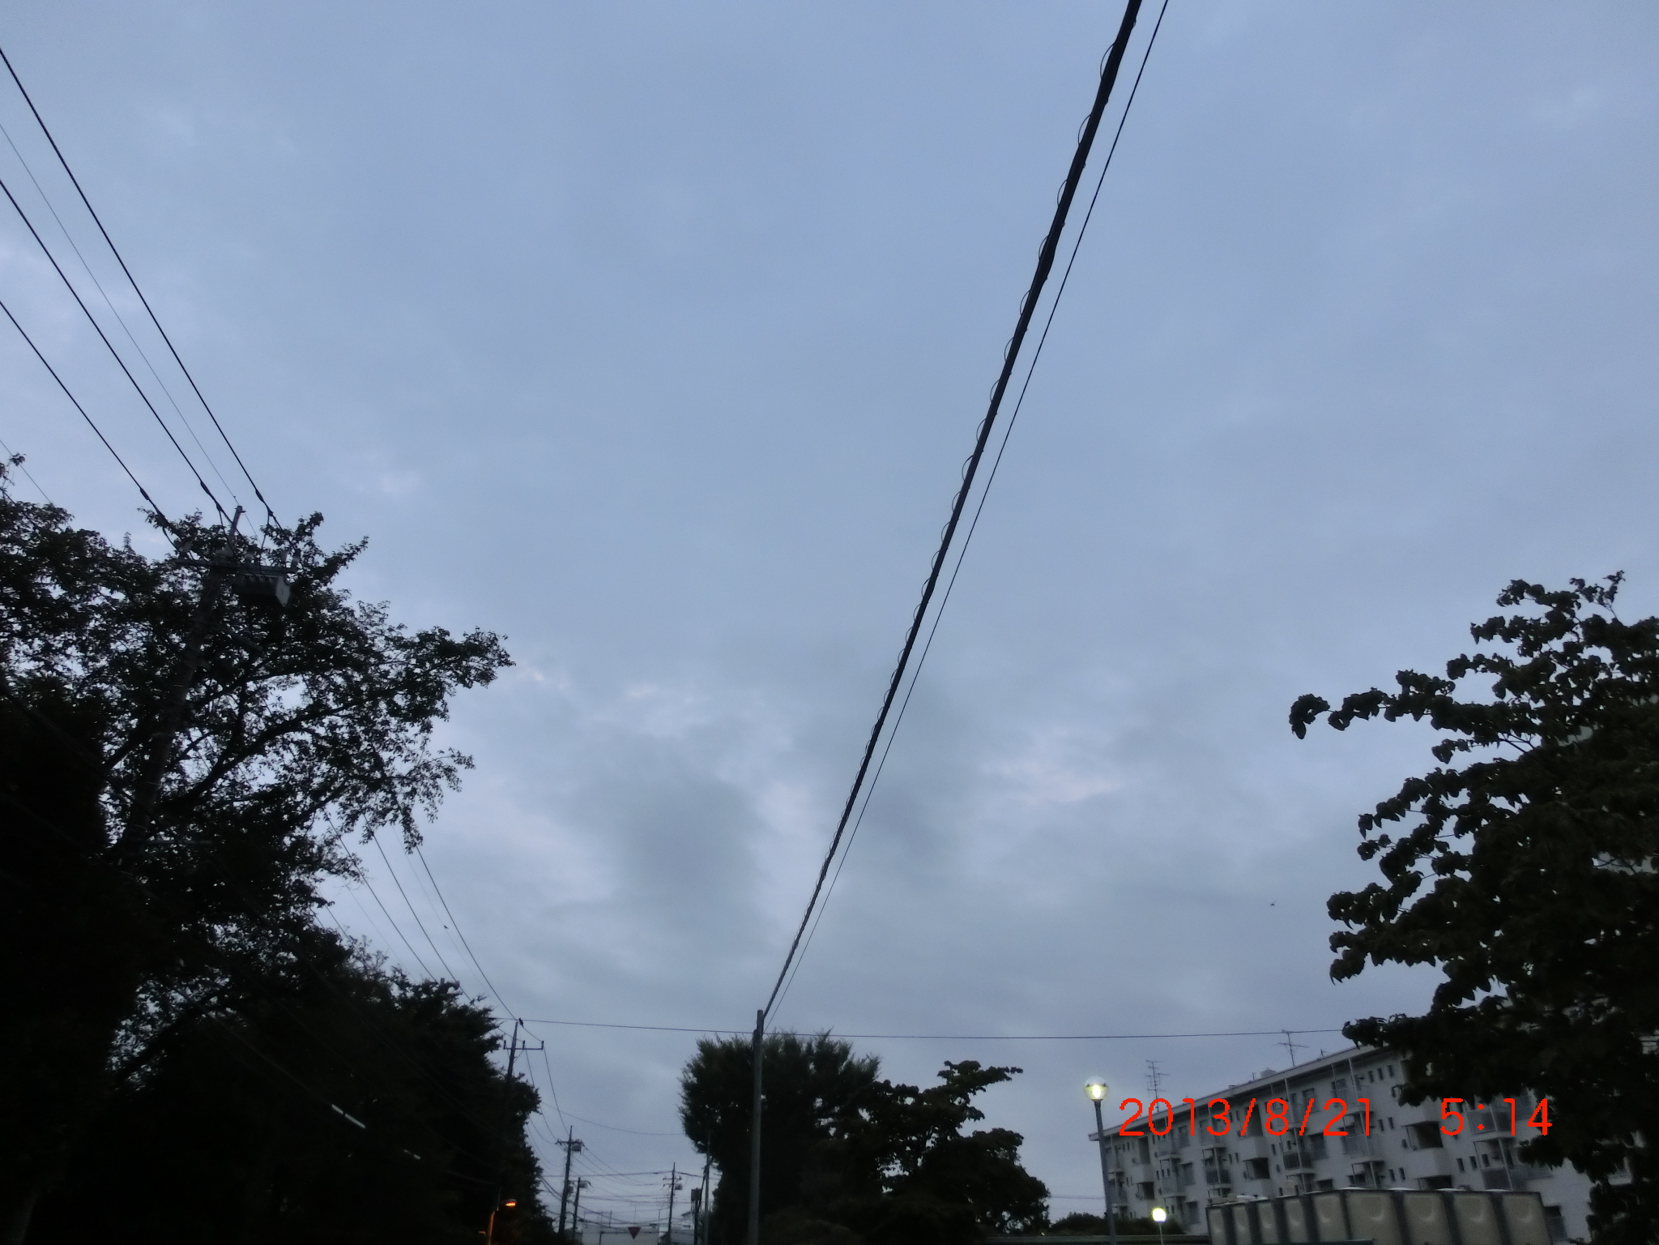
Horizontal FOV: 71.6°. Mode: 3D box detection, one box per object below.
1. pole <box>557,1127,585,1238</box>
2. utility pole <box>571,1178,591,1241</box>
[{"bbox_3d":[-18.592,41.531,79.845,2.000,12.000,0.700,4,-31,-6],"label":"pole"},{"bbox_3d":[-23.276,56.499,104.412,1.800,11.000,0.650,4,-31,-6],"label":"utility pole"}]

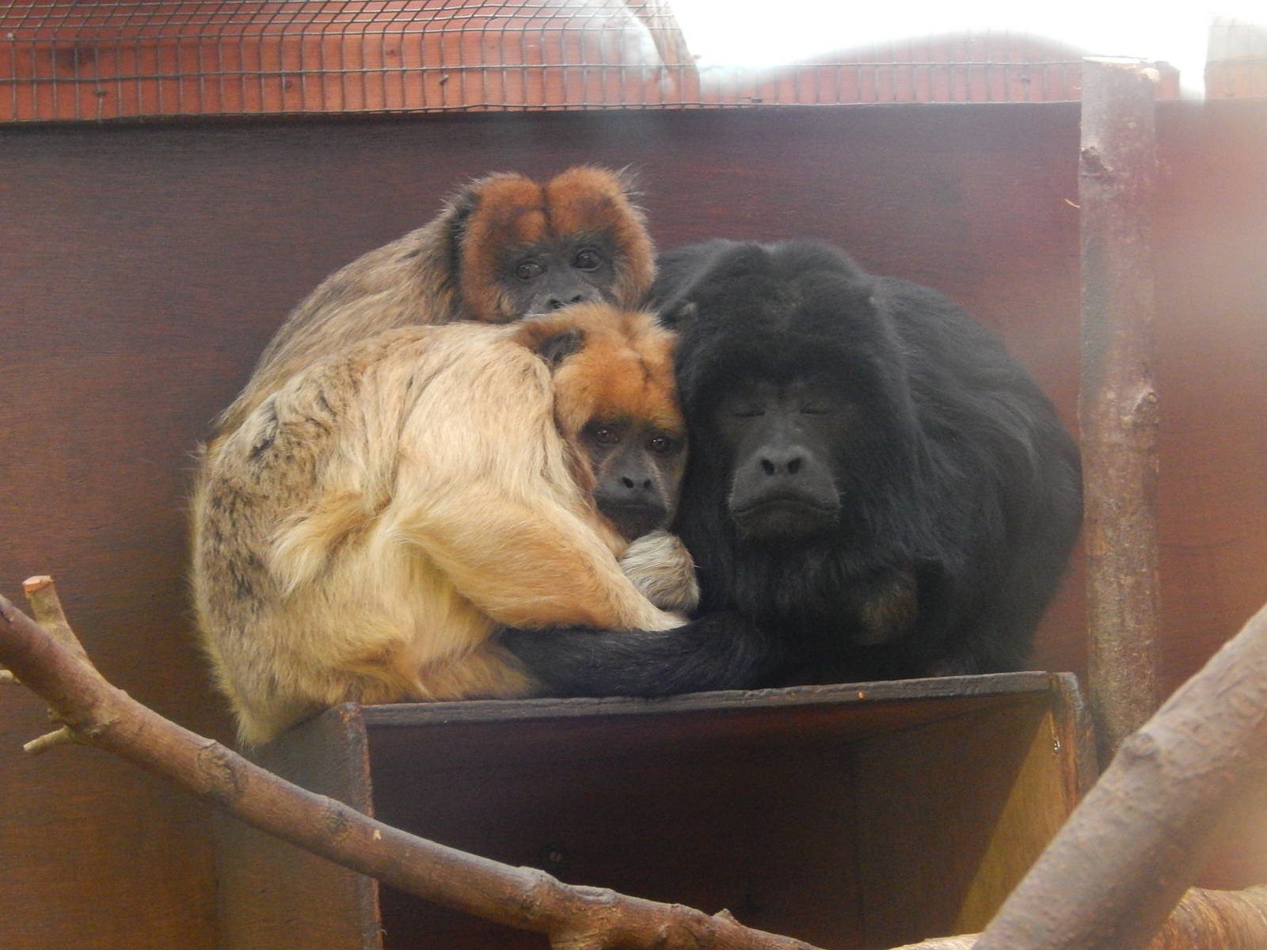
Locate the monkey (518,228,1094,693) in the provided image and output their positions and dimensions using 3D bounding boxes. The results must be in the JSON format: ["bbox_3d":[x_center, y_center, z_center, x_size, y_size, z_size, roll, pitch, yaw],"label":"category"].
[{"bbox_3d":[0.096,0.000,3.030,0.320,0.270,0.260,-5,-8,11],"label":"monkey"}]

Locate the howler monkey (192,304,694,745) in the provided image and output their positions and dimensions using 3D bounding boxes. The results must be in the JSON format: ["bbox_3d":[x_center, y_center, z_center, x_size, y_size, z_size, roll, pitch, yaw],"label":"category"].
[{"bbox_3d":[-0.109,0.028,3.000,0.265,0.260,0.190,-5,-5,32],"label":"howler monkey"}]

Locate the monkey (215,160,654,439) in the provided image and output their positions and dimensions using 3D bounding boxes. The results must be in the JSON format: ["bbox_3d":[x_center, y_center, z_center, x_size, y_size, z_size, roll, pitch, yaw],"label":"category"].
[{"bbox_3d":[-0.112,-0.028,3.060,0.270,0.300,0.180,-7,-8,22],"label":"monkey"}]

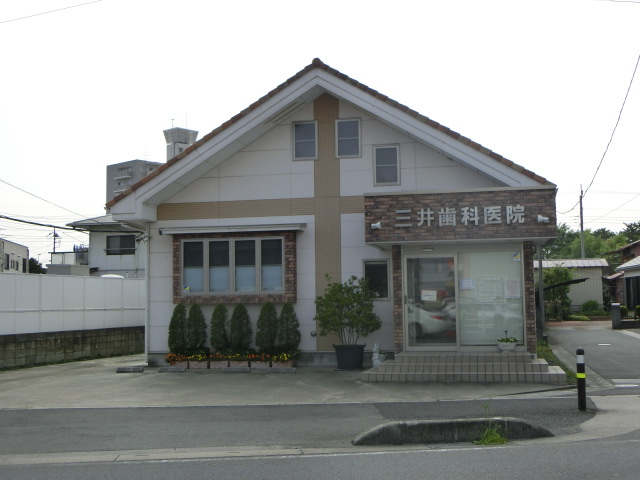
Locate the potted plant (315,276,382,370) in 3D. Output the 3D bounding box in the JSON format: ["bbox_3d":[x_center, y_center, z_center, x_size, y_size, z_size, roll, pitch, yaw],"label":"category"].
[{"bbox_3d":[0.630,1.851,18.595,1.543,2.113,1.400,-2,-4,12],"label":"potted plant"}]

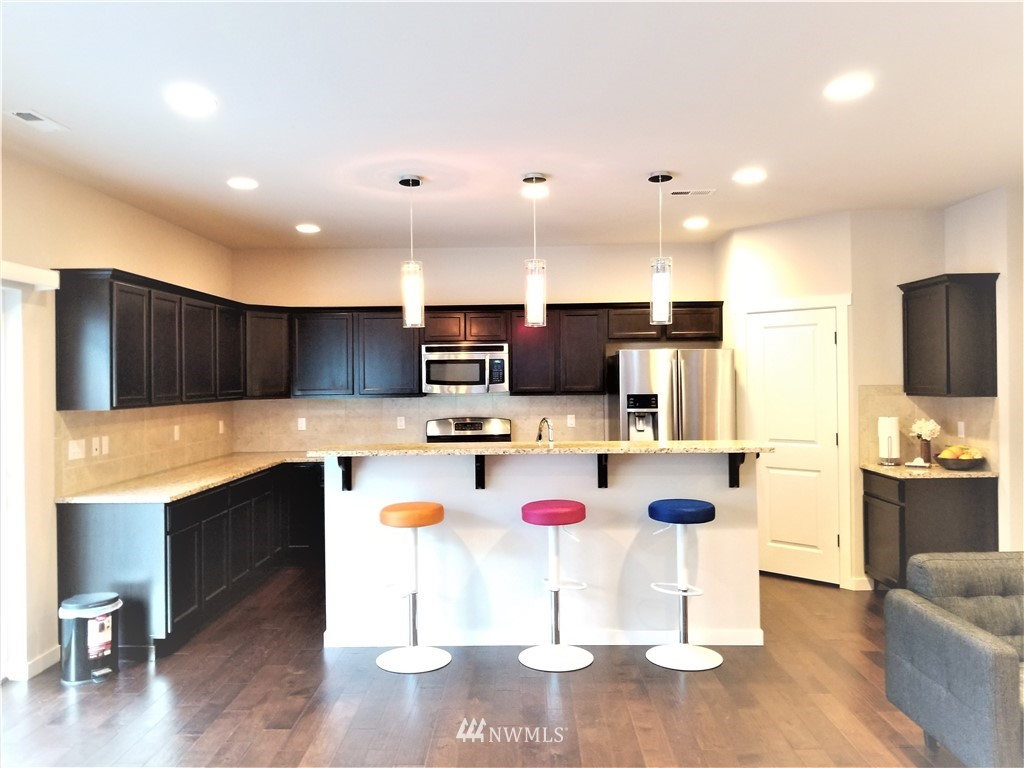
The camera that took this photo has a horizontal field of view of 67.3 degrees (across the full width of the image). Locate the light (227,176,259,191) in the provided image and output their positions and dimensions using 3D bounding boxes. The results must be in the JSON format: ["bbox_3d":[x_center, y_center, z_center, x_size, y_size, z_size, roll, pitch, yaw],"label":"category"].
[{"bbox_3d":[-1.611,-1.190,4.608,0.180,0.020,0.180,-1,0,1],"label":"light"}]

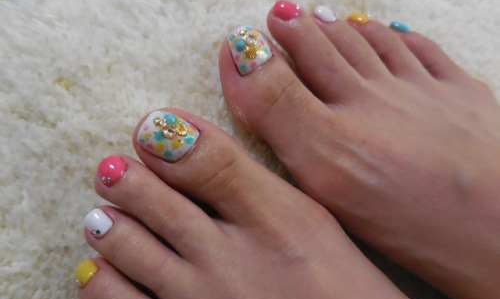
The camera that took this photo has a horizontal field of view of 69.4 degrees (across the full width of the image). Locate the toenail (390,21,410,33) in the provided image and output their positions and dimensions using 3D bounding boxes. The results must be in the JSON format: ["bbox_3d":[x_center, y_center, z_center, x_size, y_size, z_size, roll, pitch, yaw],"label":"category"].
[{"bbox_3d":[0.065,-0.052,0.157,0.009,0.003,0.006,19,49,1],"label":"toenail"}]

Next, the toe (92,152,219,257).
[{"bbox_3d":[-0.033,0.020,0.126,0.043,0.015,0.015,31,73,13],"label":"toe"}]

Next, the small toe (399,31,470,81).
[{"bbox_3d":[0.080,-0.042,0.159,0.029,0.013,0.013,43,76,11],"label":"small toe"}]

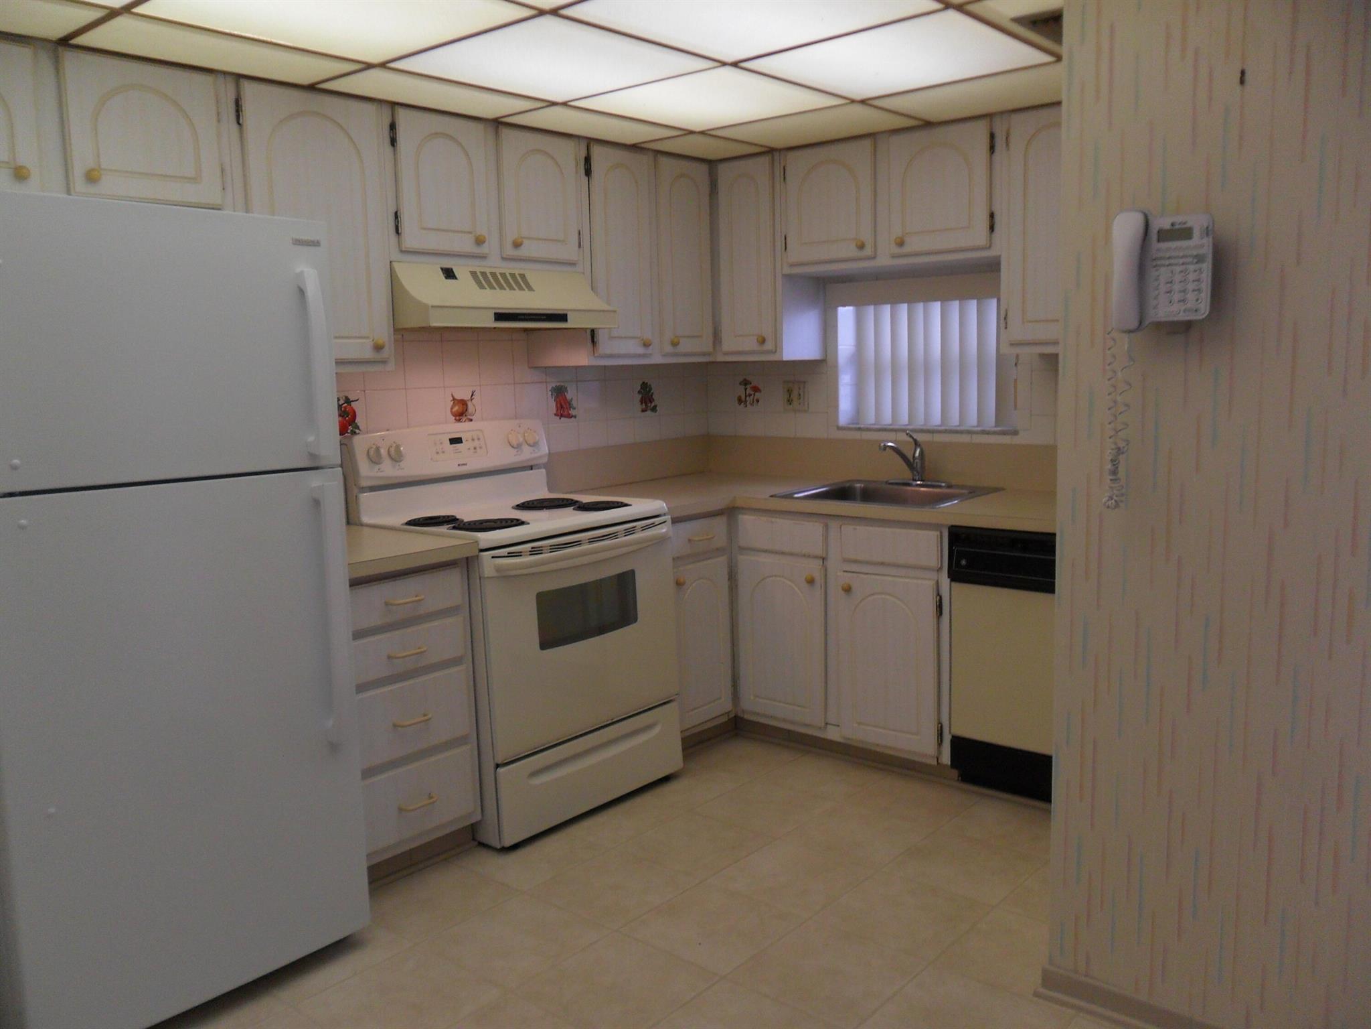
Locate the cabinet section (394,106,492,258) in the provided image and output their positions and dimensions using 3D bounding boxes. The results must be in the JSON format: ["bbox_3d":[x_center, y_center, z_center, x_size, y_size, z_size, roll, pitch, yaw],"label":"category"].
[{"bbox_3d":[-0.825,-0.979,3.253,0.320,0.404,0.336,6,11,41],"label":"cabinet section"}]

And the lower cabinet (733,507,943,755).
[{"bbox_3d":[0.667,0.347,3.765,0.835,0.764,0.580,5,11,40],"label":"lower cabinet"}]

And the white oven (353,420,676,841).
[{"bbox_3d":[-0.526,0.318,3.461,0.710,1.185,0.782,6,11,40],"label":"white oven"}]

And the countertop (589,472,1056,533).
[{"bbox_3d":[0.575,-0.026,3.549,2.050,0.043,0.930,5,11,40],"label":"countertop"}]

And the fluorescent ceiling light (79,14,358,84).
[{"bbox_3d":[-1.046,-1.056,2.444,0.282,0.030,0.588,5,11,40],"label":"fluorescent ceiling light"}]

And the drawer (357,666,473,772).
[{"bbox_3d":[-0.877,0.525,2.984,0.410,0.205,0.365,6,11,40],"label":"drawer"}]

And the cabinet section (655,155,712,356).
[{"bbox_3d":[-0.112,-0.943,3.995,0.295,0.720,0.325,5,11,40],"label":"cabinet section"}]

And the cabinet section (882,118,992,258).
[{"bbox_3d":[0.922,-1.071,3.579,0.368,0.404,0.320,6,11,41],"label":"cabinet section"}]

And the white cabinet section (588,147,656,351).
[{"bbox_3d":[-0.341,-0.920,3.838,0.335,0.735,0.340,6,11,40],"label":"white cabinet section"}]

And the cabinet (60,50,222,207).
[{"bbox_3d":[-1.339,-0.880,2.534,0.295,0.340,0.360,5,11,40],"label":"cabinet"}]

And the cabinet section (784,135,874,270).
[{"bbox_3d":[0.604,-1.104,3.853,0.371,0.404,0.320,6,11,41],"label":"cabinet section"}]

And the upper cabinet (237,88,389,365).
[{"bbox_3d":[-1.061,-0.755,2.891,0.295,0.720,0.420,5,11,40],"label":"upper cabinet"}]

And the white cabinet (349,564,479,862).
[{"bbox_3d":[-0.954,0.519,3.047,0.610,0.812,0.450,6,11,40],"label":"white cabinet"}]

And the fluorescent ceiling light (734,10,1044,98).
[{"bbox_3d":[0.528,-1.137,2.665,0.574,0.030,0.572,5,11,40],"label":"fluorescent ceiling light"}]

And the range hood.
[{"bbox_3d":[-0.647,-0.682,3.400,0.475,0.193,0.755,6,11,40],"label":"range hood"}]

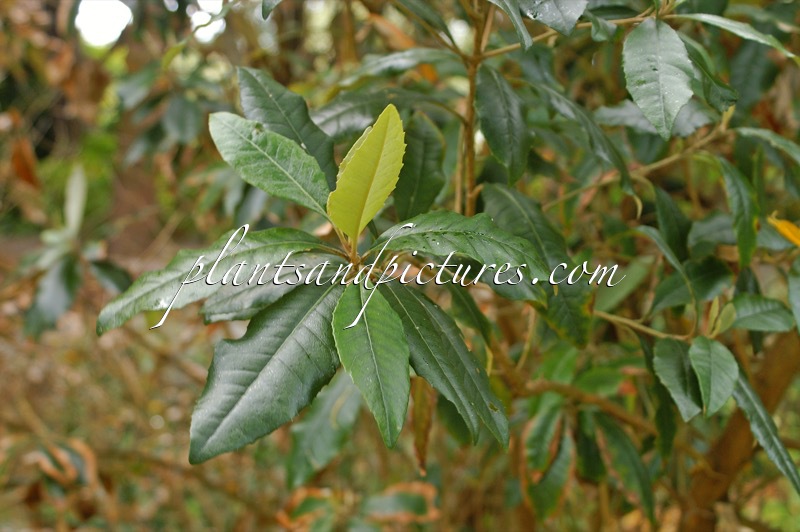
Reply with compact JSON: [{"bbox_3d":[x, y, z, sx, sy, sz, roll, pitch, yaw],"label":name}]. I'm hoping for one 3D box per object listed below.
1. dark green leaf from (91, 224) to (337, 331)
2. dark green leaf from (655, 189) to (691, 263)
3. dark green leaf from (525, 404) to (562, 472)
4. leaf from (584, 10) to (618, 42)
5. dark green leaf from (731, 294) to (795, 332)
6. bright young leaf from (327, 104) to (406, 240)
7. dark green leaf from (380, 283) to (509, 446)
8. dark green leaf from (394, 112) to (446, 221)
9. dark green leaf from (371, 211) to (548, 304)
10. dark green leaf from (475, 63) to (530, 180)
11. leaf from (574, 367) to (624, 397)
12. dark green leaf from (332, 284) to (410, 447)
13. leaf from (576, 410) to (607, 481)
[{"bbox_3d":[-0.090,0.009,0.738,0.127,0.018,0.036,-17,31,-9],"label":"dark green leaf"},{"bbox_3d":[0.183,-0.028,0.990,0.017,0.053,0.018,-21,-9,11],"label":"dark green leaf"},{"bbox_3d":[0.106,0.127,1.100,0.024,0.057,0.020,12,-9,0],"label":"dark green leaf"},{"bbox_3d":[0.119,-0.142,0.880,0.019,0.019,0.015,-4,-6,0],"label":"leaf"},{"bbox_3d":[0.224,0.029,0.920,0.039,0.021,0.018,-6,-24,0],"label":"dark green leaf"},{"bbox_3d":[-0.015,-0.045,0.738,0.031,0.072,0.012,16,20,7],"label":"bright young leaf"},{"bbox_3d":[0.022,0.046,0.735,0.031,0.013,0.104,-23,64,-28],"label":"dark green leaf"},{"bbox_3d":[0.010,-0.059,0.900,0.030,0.070,0.018,11,-6,0],"label":"dark green leaf"},{"bbox_3d":[0.031,-0.005,0.747,0.092,0.018,0.036,11,35,3],"label":"dark green leaf"},{"bbox_3d":[0.063,-0.086,0.900,0.027,0.071,0.020,-10,-9,0],"label":"dark green leaf"},{"bbox_3d":[0.151,0.087,1.120,0.038,0.020,0.018,-4,-20,0],"label":"leaf"},{"bbox_3d":[-0.012,0.044,0.718,0.036,0.098,0.011,-8,-34,-3],"label":"dark green leaf"},{"bbox_3d":[0.144,0.134,1.120,0.020,0.055,0.018,-9,-7,0],"label":"leaf"}]

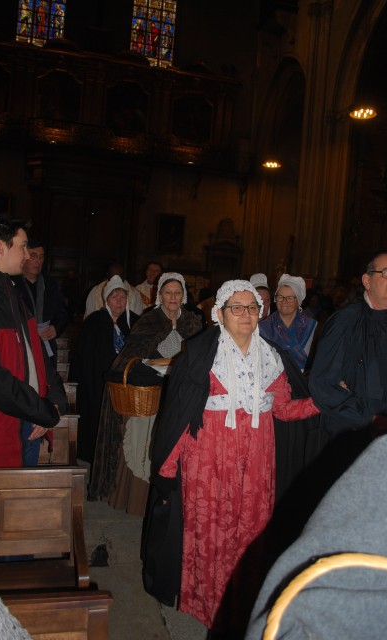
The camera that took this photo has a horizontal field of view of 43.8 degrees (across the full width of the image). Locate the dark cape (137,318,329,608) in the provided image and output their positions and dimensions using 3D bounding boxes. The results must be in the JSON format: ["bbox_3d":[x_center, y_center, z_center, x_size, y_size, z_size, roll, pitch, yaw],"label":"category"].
[{"bbox_3d":[0.150,0.677,2.240,0.760,1.330,0.500,2,6,-9],"label":"dark cape"}]

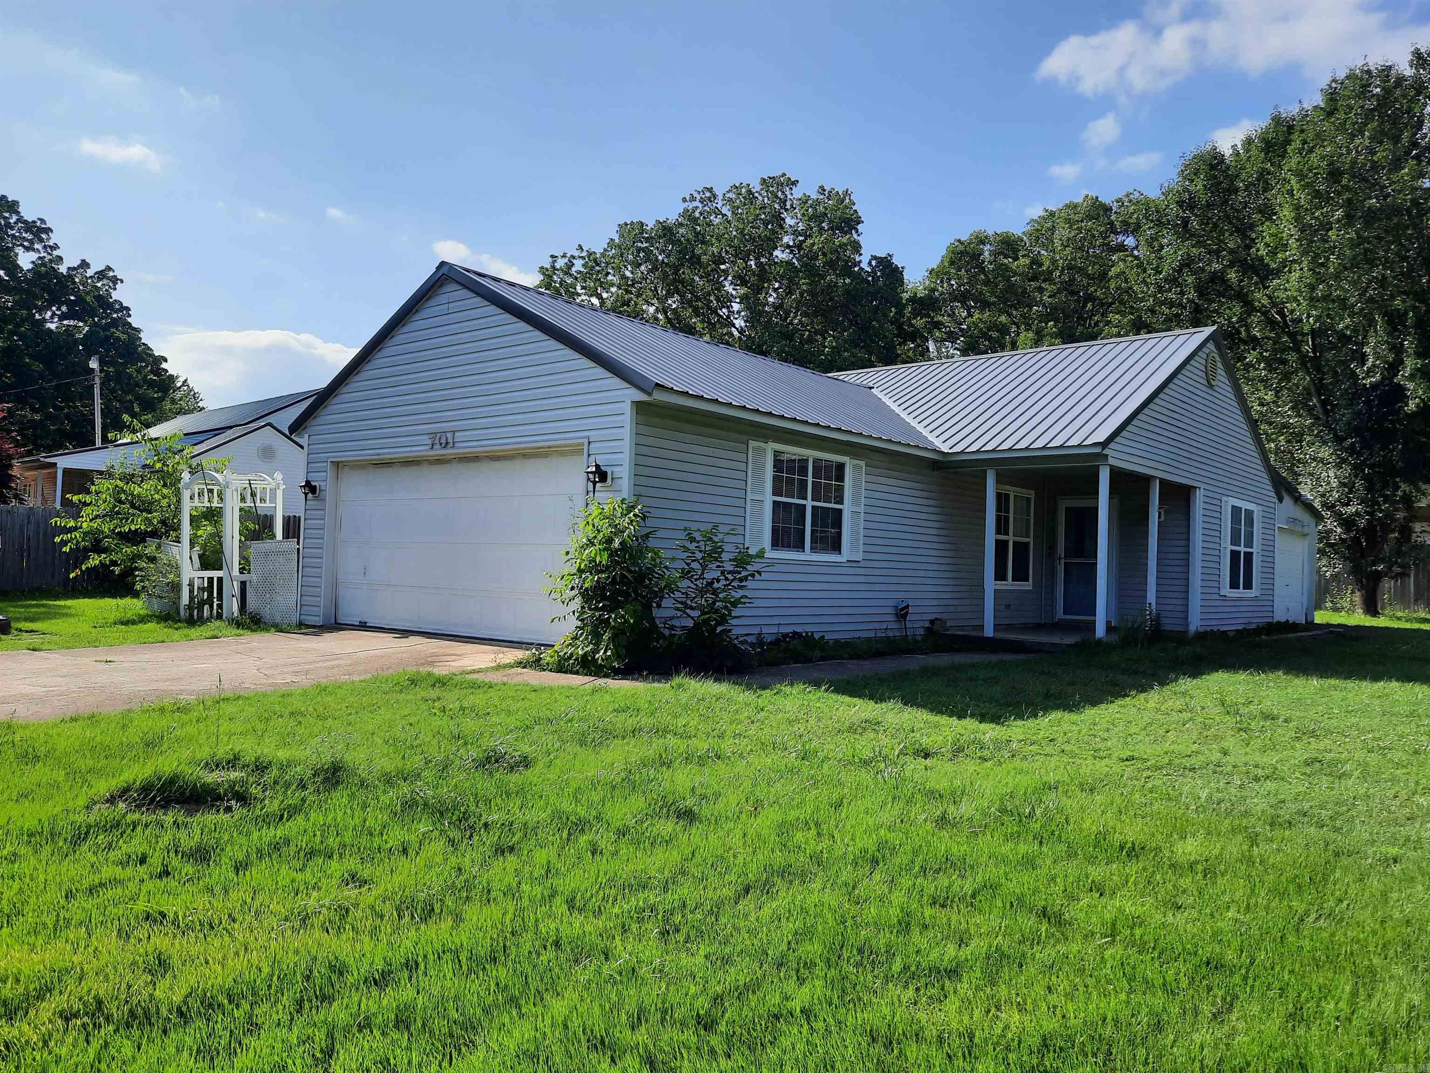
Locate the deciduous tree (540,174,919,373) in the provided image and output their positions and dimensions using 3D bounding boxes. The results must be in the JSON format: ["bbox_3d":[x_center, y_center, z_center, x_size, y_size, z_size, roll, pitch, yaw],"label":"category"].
[{"bbox_3d":[0.656,-5.266,36.178,13.000,14.800,12.500,2,-2,0],"label":"deciduous tree"}]

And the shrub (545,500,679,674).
[{"bbox_3d":[-0.954,0.423,9.286,1.200,1.560,1.100,2,-2,0],"label":"shrub"}]

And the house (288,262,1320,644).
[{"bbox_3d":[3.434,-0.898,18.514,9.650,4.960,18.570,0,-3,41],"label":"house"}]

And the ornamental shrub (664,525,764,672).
[{"bbox_3d":[-0.034,0.551,9.982,0.980,1.330,0.950,2,-2,0],"label":"ornamental shrub"}]

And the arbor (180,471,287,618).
[{"bbox_3d":[-6.960,0.155,14.895,1.420,2.110,0.820,0,-3,41],"label":"arbor"}]

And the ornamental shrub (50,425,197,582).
[{"bbox_3d":[-10.637,-0.434,18.715,2.600,3.310,2.500,3,-2,-30],"label":"ornamental shrub"}]

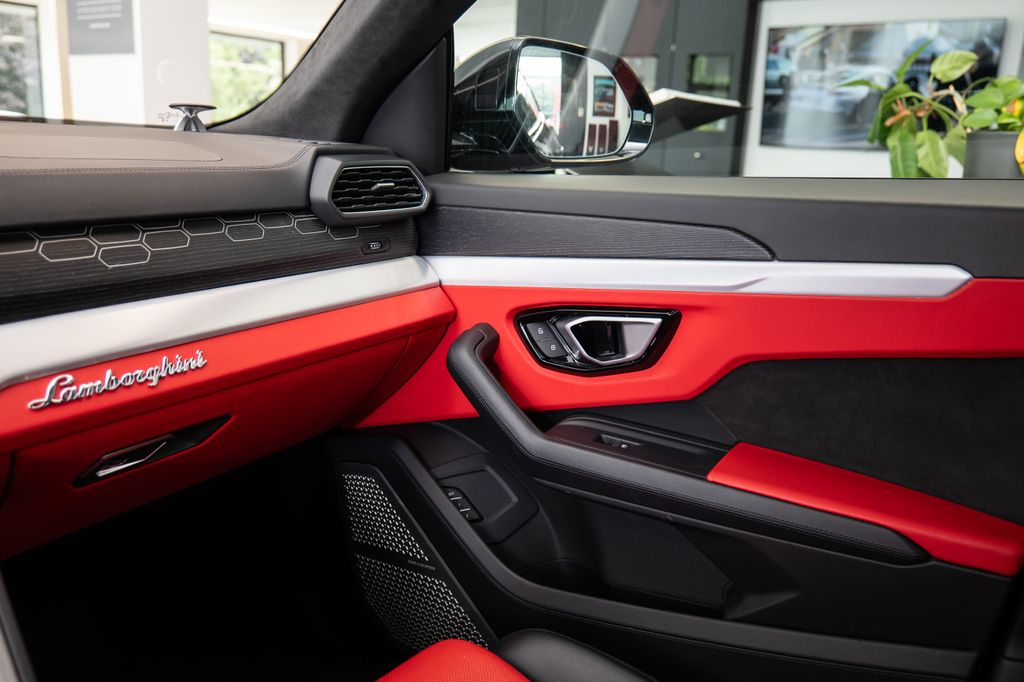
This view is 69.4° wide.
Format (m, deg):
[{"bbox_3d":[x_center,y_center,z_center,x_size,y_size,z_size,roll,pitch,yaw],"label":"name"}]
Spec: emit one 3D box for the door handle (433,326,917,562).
[{"bbox_3d":[0.158,0.087,0.750,0.476,0.160,0.093,8,12,25],"label":"door handle"}]

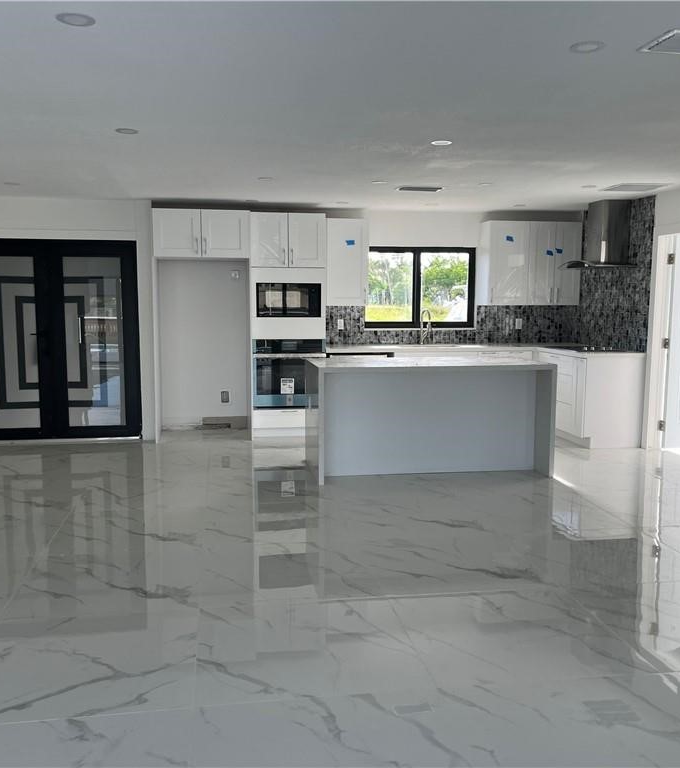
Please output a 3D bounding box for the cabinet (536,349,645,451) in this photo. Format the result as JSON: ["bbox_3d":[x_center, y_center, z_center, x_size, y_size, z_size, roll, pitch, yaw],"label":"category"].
[{"bbox_3d":[2.579,0.112,7.990,0.630,0.928,1.064,-1,6,-8],"label":"cabinet"}]

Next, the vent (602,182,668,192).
[{"bbox_3d":[2.589,-1.712,6.741,0.435,0.030,0.445,-1,6,-8],"label":"vent"}]

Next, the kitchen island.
[{"bbox_3d":[0.719,0.272,6.493,1.910,0.921,0.910,-1,6,-8],"label":"kitchen island"}]

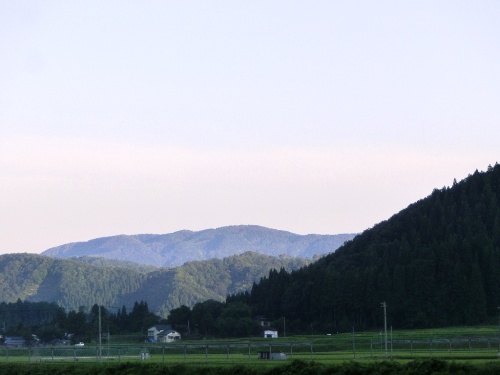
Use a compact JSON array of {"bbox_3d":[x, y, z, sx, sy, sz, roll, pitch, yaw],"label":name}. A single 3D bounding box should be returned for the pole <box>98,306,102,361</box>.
[{"bbox_3d":[-25.360,24.970,370.000,0.340,10.000,0.340,-1,-4,0],"label":"pole"}]

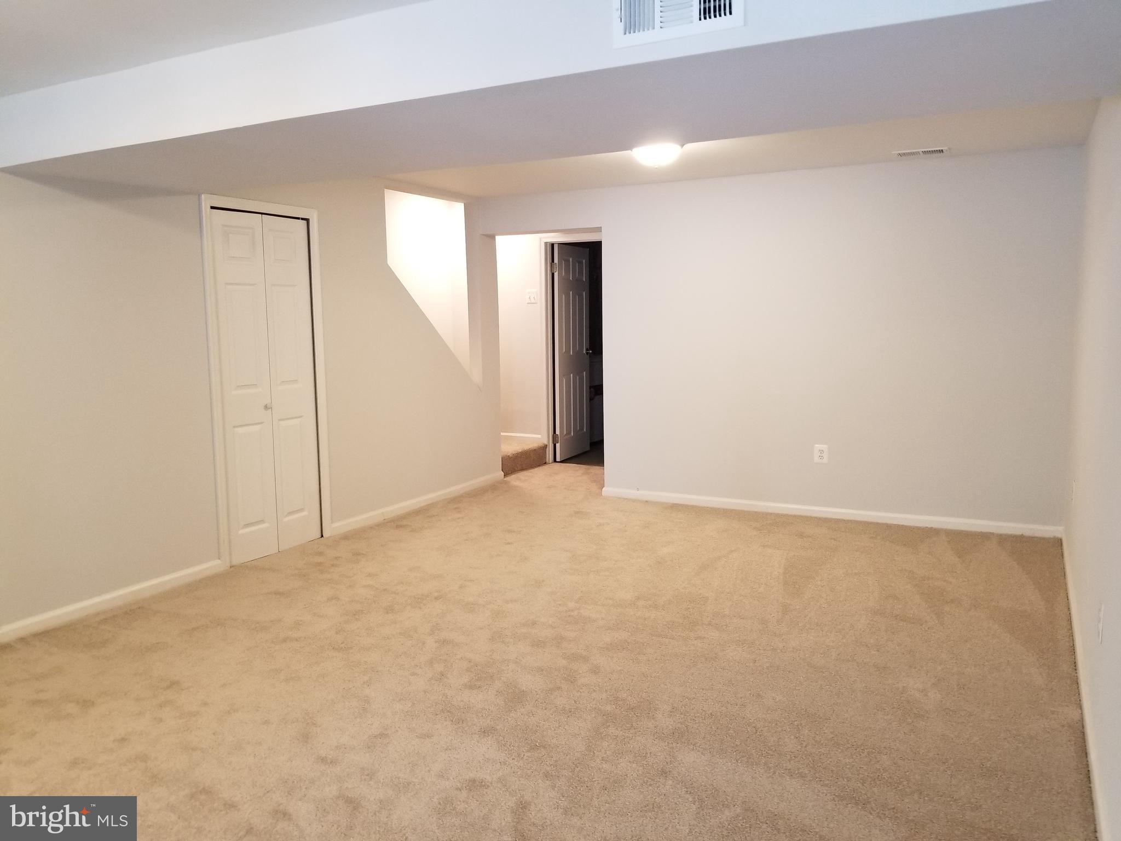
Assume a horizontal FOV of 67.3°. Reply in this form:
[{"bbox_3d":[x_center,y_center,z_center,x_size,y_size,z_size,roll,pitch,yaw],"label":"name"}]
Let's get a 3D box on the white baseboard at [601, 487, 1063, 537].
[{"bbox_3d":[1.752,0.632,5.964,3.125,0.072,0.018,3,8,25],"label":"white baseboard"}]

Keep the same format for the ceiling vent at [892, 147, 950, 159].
[{"bbox_3d":[2.195,-1.625,5.128,0.305,0.015,0.200,3,8,27],"label":"ceiling vent"}]

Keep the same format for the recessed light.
[{"bbox_3d":[0.559,-1.522,4.865,0.300,0.120,0.300,0,7,0],"label":"recessed light"}]

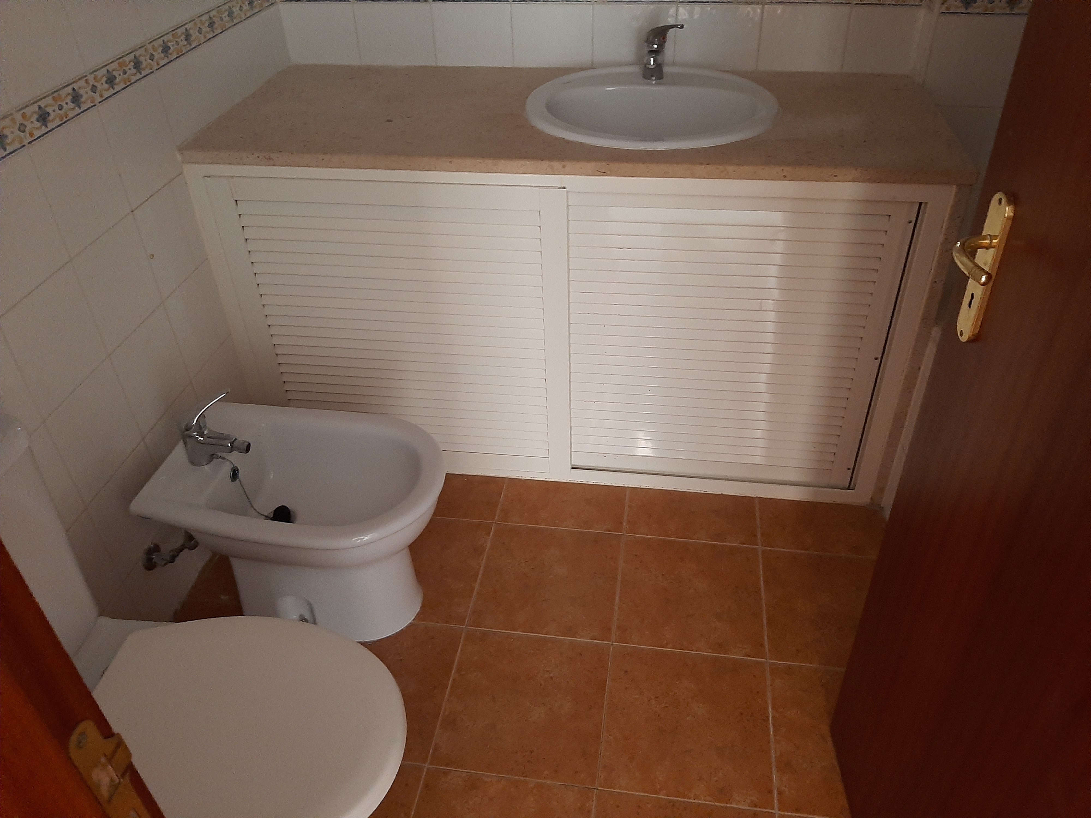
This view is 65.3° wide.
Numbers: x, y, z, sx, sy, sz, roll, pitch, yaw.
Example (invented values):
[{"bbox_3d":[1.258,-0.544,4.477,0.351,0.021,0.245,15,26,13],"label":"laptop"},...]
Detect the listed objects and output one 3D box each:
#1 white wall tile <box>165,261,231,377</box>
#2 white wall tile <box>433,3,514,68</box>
[{"bbox_3d":[-0.772,-0.203,1.894,0.010,0.200,0.200,4,38,8],"label":"white wall tile"},{"bbox_3d":[-0.181,-0.935,2.140,0.200,0.172,0.010,4,38,8],"label":"white wall tile"}]

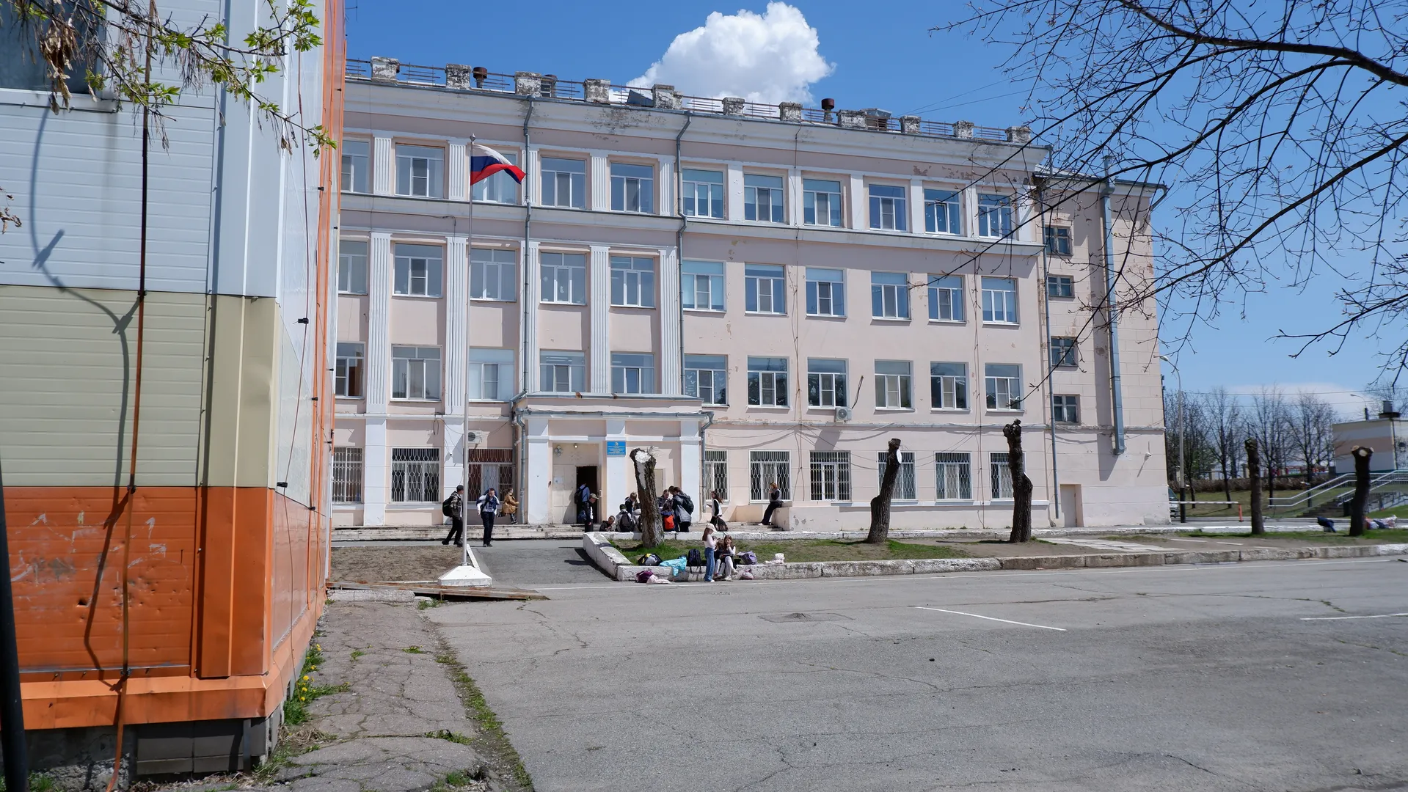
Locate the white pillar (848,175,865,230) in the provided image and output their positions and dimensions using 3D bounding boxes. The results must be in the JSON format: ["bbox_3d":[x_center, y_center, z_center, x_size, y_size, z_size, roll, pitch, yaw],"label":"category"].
[{"bbox_3d":[5.982,-7.539,39.424,0.559,2.186,0.200,1,-7,-15],"label":"white pillar"}]

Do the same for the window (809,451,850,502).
[{"bbox_3d":[4.779,3.064,38.245,1.593,1.898,0.150,1,-7,-16],"label":"window"}]

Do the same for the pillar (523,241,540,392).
[{"bbox_3d":[-6.518,-2.823,37.899,0.664,6.190,0.300,1,-7,-16],"label":"pillar"}]

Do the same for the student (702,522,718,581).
[{"bbox_3d":[0.135,3.441,22.166,0.360,1.261,0.380,0,-6,-3],"label":"student"}]

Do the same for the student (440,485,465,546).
[{"bbox_3d":[-7.076,3.395,28.589,0.680,1.698,0.520,0,-6,-3],"label":"student"}]

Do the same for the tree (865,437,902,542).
[{"bbox_3d":[5.763,3.049,32.300,1.150,3.380,0.950,-1,-6,0],"label":"tree"}]

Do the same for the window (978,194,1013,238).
[{"bbox_3d":[11.932,-7.345,41.289,1.542,1.816,0.150,1,-7,-15],"label":"window"}]

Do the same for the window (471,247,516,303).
[{"bbox_3d":[-7.424,-4.263,35.554,1.569,1.821,0.150,1,-7,-16],"label":"window"}]

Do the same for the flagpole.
[{"bbox_3d":[-5.975,-1.296,25.659,0.120,11.128,0.120,1,-7,-15],"label":"flagpole"}]

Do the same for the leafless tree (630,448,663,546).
[{"bbox_3d":[-1.524,2.678,26.600,0.800,2.582,0.650,1,-7,-16],"label":"leafless tree"}]

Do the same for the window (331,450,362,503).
[{"bbox_3d":[-12.067,2.648,33.240,1.570,1.809,0.150,1,-7,-15],"label":"window"}]

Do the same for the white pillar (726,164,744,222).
[{"bbox_3d":[1.189,-7.702,38.261,0.599,2.214,0.200,1,-7,-16],"label":"white pillar"}]

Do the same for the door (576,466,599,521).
[{"bbox_3d":[-4.127,3.496,35.641,0.790,2.005,0.150,1,-7,-16],"label":"door"}]

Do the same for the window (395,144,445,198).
[{"bbox_3d":[-10.617,-8.416,37.711,1.780,2.121,0.200,1,-7,-16],"label":"window"}]

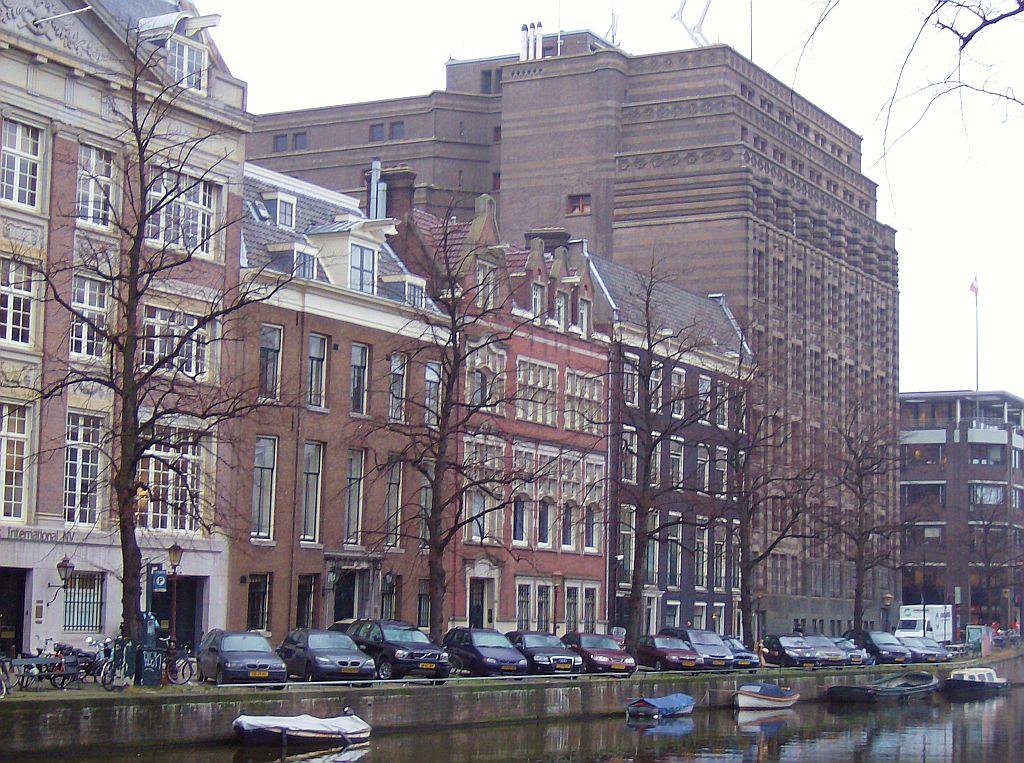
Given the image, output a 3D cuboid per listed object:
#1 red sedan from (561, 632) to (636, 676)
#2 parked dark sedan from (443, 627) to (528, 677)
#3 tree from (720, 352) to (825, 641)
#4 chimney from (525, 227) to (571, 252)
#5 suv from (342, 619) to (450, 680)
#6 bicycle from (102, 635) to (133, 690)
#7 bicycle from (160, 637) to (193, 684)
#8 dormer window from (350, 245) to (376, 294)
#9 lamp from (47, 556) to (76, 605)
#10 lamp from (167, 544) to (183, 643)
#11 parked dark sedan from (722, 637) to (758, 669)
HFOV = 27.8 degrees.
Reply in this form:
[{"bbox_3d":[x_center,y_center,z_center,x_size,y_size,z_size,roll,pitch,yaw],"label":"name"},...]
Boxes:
[{"bbox_3d":[3.035,9.899,74.947,1.750,1.430,4.500,3,-7,-13],"label":"red sedan"},{"bbox_3d":[-0.858,8.784,66.859,1.730,1.560,4.200,4,-7,-21],"label":"parked dark sedan"},{"bbox_3d":[10.611,5.277,84.474,4.300,12.870,4.300,1,-7,0],"label":"tree"},{"bbox_3d":[1.601,-6.292,93.186,1.950,1.400,0.750,-3,-8,29],"label":"chimney"},{"bbox_3d":[-3.515,7.961,61.111,1.900,1.768,4.800,5,-7,-27],"label":"suv"},{"bbox_3d":[-9.548,6.849,50.000,0.600,1.170,1.750,5,-7,-28],"label":"bicycle"},{"bbox_3d":[-9.233,7.387,54.500,1.750,1.170,0.600,1,-7,2],"label":"bicycle"},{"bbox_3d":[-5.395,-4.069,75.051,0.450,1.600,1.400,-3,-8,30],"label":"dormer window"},{"bbox_3d":[-13.196,5.806,60.452,0.928,1.453,0.517,-2,-7,28],"label":"lamp"},{"bbox_3d":[-8.906,6.118,54.444,0.420,3.710,0.420,-3,-8,30],"label":"lamp"},{"bbox_3d":[8.659,11.235,85.721,1.730,1.480,4.200,3,-7,-18],"label":"parked dark sedan"}]

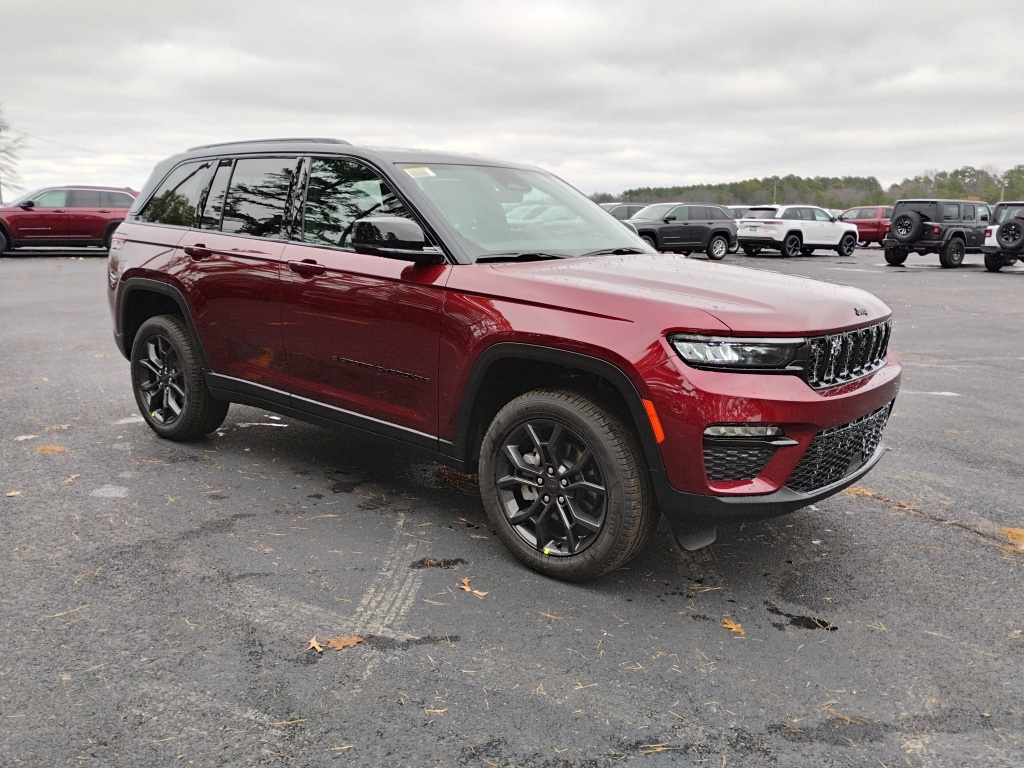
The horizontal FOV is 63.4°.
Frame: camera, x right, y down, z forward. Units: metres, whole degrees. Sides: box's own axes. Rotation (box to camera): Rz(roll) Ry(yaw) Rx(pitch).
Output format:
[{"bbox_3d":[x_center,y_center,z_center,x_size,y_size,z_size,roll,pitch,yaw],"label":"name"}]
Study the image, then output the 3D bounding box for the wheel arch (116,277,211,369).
[{"bbox_3d":[-2.060,-0.370,4.969,1.120,0.530,0.140,11,15,38],"label":"wheel arch"}]

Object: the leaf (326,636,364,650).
[{"bbox_3d":[-0.554,0.863,2.770,0.122,0.018,0.078,-2,12,-15],"label":"leaf"}]

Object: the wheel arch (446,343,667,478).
[{"bbox_3d":[0.178,0.150,3.196,1.080,0.610,0.140,11,15,38],"label":"wheel arch"}]

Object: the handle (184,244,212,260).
[{"bbox_3d":[-1.745,-0.730,4.589,0.260,0.075,0.065,10,15,38],"label":"handle"}]

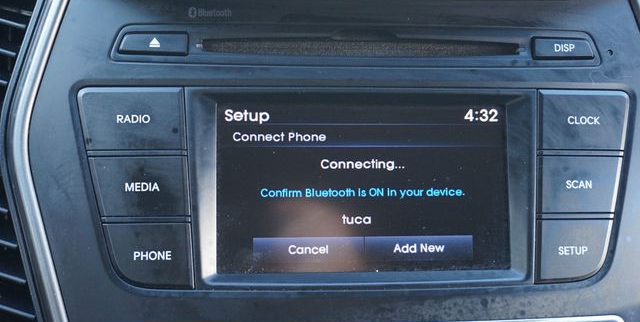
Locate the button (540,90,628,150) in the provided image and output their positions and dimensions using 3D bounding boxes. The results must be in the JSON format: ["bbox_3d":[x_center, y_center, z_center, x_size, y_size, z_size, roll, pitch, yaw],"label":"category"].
[{"bbox_3d":[0.100,-0.015,0.316,0.035,0.024,0.010,0,-9,-5],"label":"button"}]

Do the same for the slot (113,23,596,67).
[{"bbox_3d":[0.013,-0.043,0.316,0.187,0.016,0.014,0,-9,-5],"label":"slot"}]

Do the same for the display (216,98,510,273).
[{"bbox_3d":[0.016,0.011,0.311,0.110,0.064,0.012,0,-9,-5],"label":"display"}]

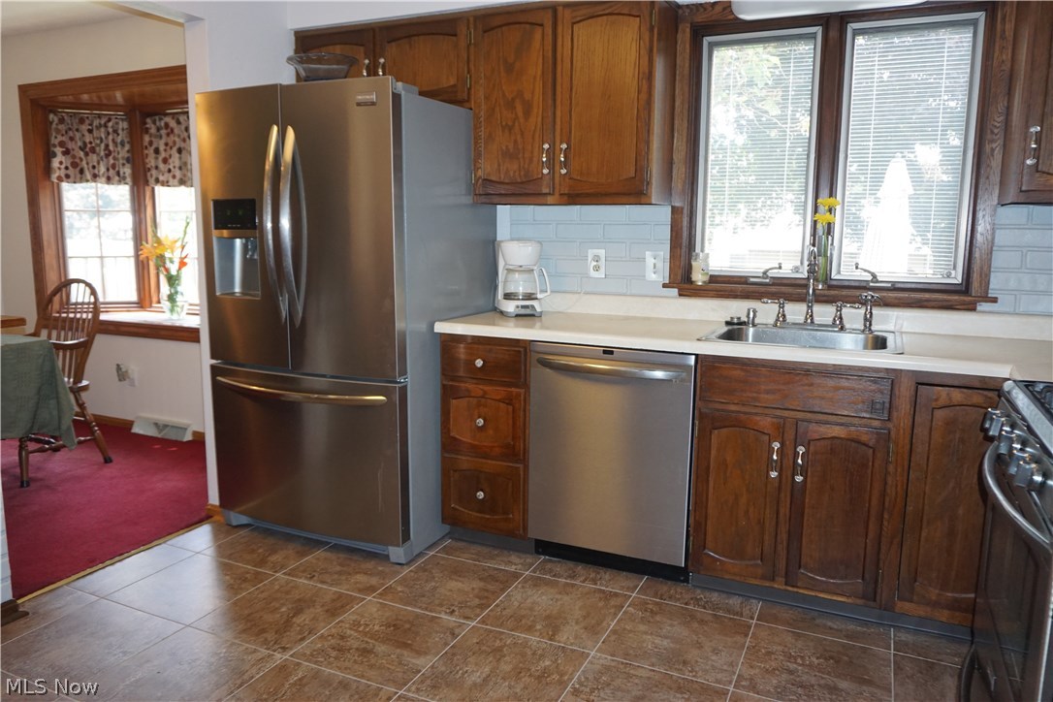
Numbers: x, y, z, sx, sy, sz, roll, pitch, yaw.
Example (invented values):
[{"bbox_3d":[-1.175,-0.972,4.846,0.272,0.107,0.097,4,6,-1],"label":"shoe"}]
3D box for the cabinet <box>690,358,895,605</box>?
[{"bbox_3d":[0.971,0.376,2.654,0.605,0.770,0.620,4,9,24],"label":"cabinet"}]

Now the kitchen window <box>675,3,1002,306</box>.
[{"bbox_3d":[1.111,-0.753,2.727,1.120,1.130,0.100,4,9,24],"label":"kitchen window"}]

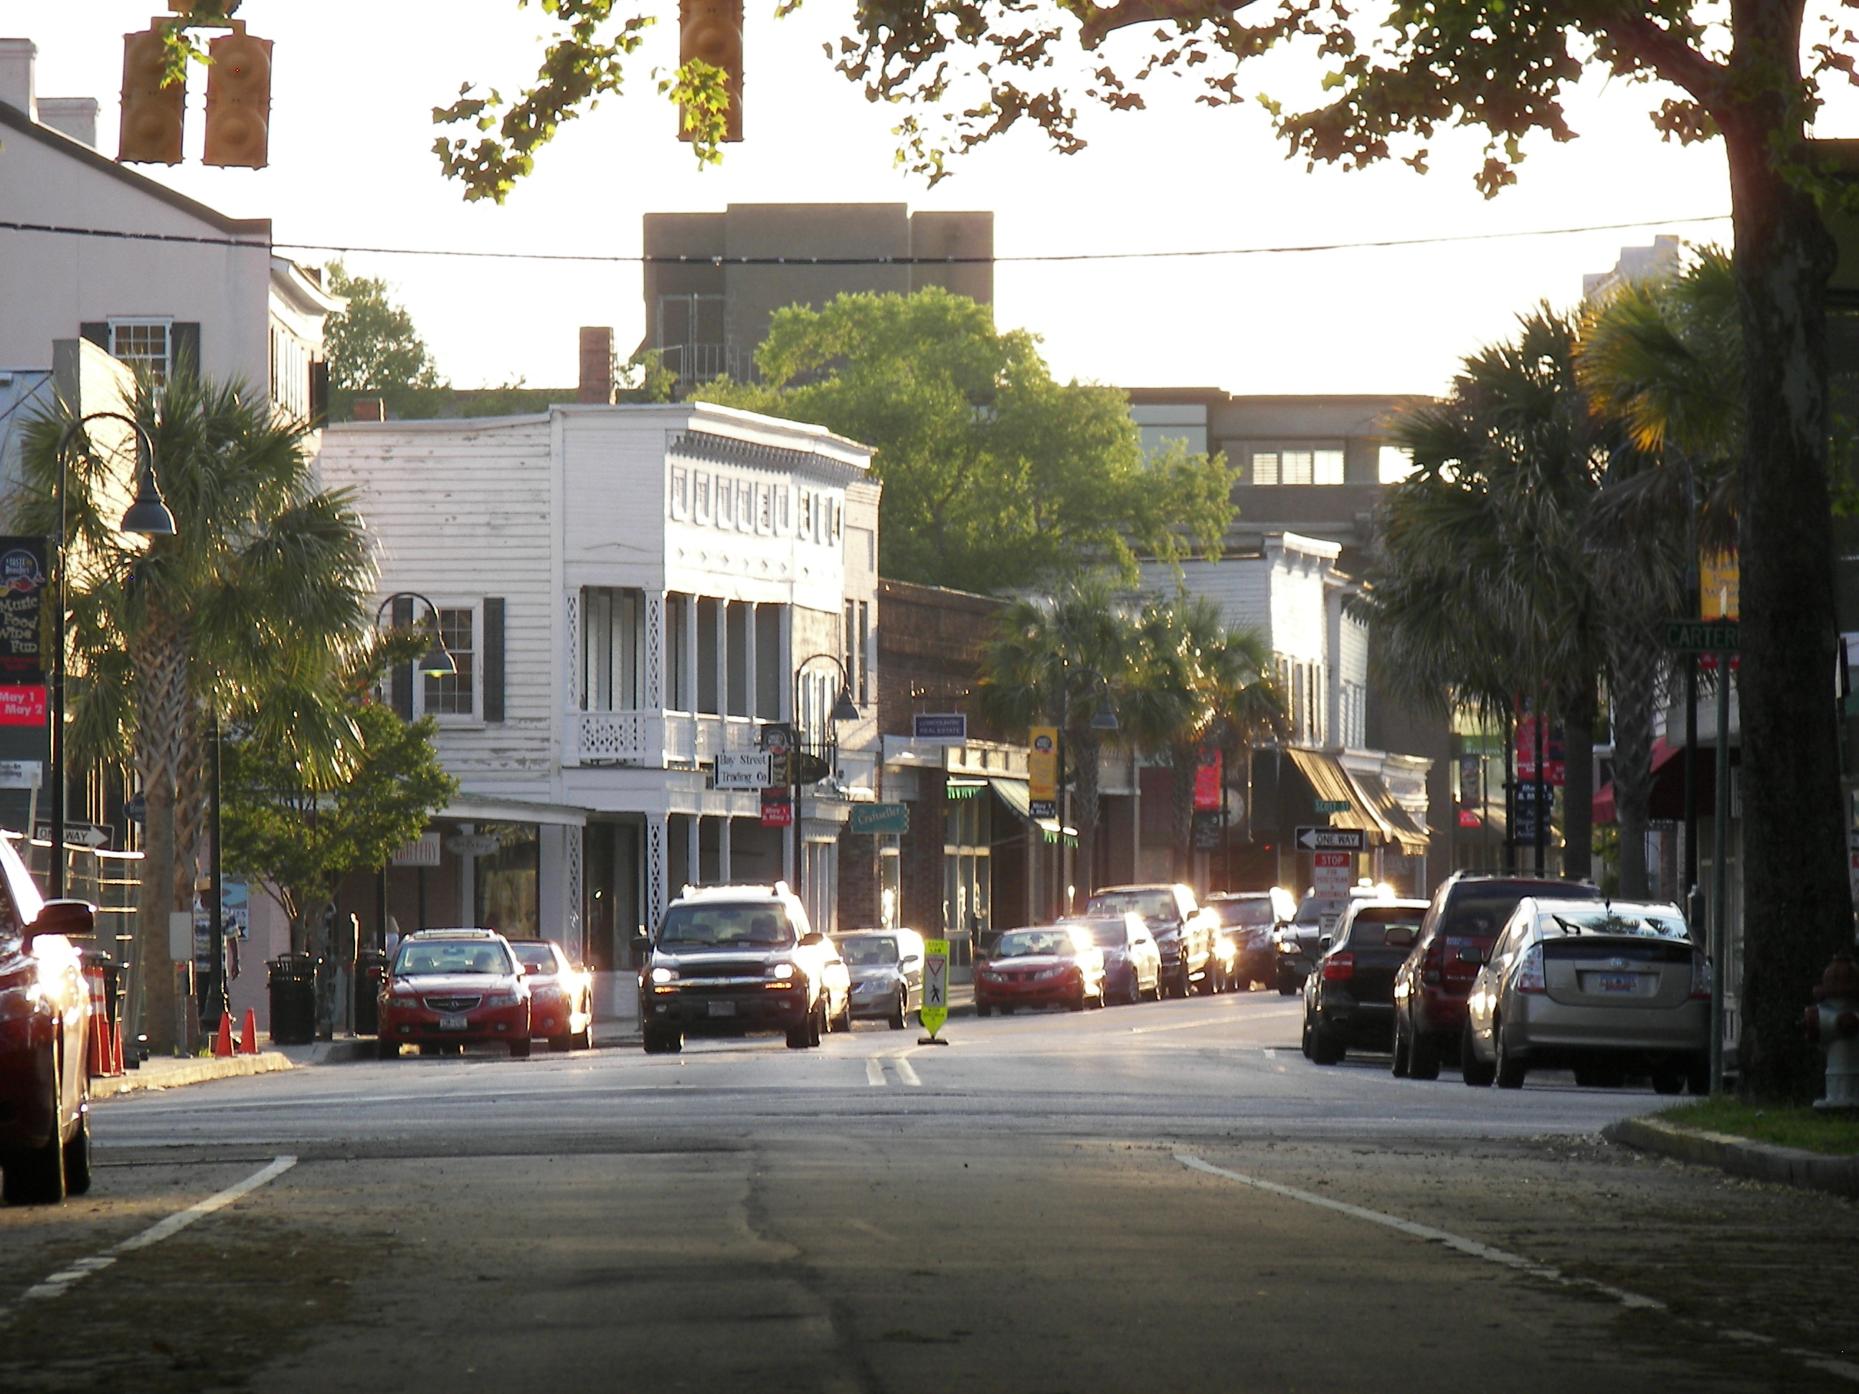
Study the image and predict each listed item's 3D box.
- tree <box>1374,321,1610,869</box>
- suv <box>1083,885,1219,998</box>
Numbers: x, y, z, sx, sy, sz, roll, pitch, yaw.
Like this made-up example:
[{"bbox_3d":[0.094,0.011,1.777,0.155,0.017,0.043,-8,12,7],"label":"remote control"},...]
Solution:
[{"bbox_3d":[6.409,-0.225,135.000,3.300,7.800,3.300,0,-1,0],"label":"tree"},{"bbox_3d":[3.600,4.120,212.800,1.970,1.880,5.300,0,-1,9],"label":"suv"}]

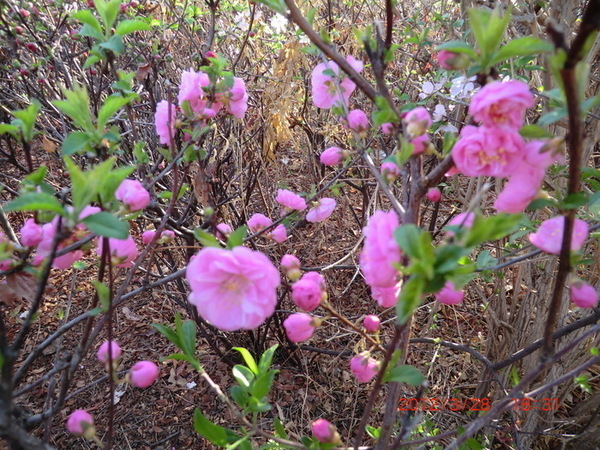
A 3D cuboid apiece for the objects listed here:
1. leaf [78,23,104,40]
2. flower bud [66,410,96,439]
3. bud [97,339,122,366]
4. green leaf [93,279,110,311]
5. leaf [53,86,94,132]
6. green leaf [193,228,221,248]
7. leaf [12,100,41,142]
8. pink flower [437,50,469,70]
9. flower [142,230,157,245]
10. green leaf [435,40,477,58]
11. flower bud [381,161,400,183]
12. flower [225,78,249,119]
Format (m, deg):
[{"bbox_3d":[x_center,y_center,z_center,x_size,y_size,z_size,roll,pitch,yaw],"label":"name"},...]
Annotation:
[{"bbox_3d":[-0.215,-0.200,0.430,0.022,0.015,0.020,-17,32,-30],"label":"leaf"},{"bbox_3d":[-0.142,0.130,0.270,0.018,0.018,0.018,24,35,38],"label":"flower bud"},{"bbox_3d":[-0.138,0.092,0.300,0.018,0.016,0.018,0,27,0],"label":"bud"},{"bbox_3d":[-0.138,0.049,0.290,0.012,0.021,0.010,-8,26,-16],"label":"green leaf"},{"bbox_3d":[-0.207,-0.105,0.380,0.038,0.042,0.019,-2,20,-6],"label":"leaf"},{"bbox_3d":[-0.058,0.008,0.260,0.018,0.009,0.009,30,12,11],"label":"green leaf"},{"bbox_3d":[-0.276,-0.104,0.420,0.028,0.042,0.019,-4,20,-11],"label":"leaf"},{"bbox_3d":[0.094,-0.101,0.255,0.021,0.013,0.013,-10,11,-8],"label":"pink flower"},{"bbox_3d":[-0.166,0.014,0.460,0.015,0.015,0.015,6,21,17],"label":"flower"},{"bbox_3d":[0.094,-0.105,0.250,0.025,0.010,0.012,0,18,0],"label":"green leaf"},{"bbox_3d":[0.065,-0.039,0.300,0.014,0.015,0.014,-6,11,1],"label":"flower bud"},{"bbox_3d":[-0.069,-0.138,0.450,0.026,0.045,0.044,-8,28,-15],"label":"flower"}]

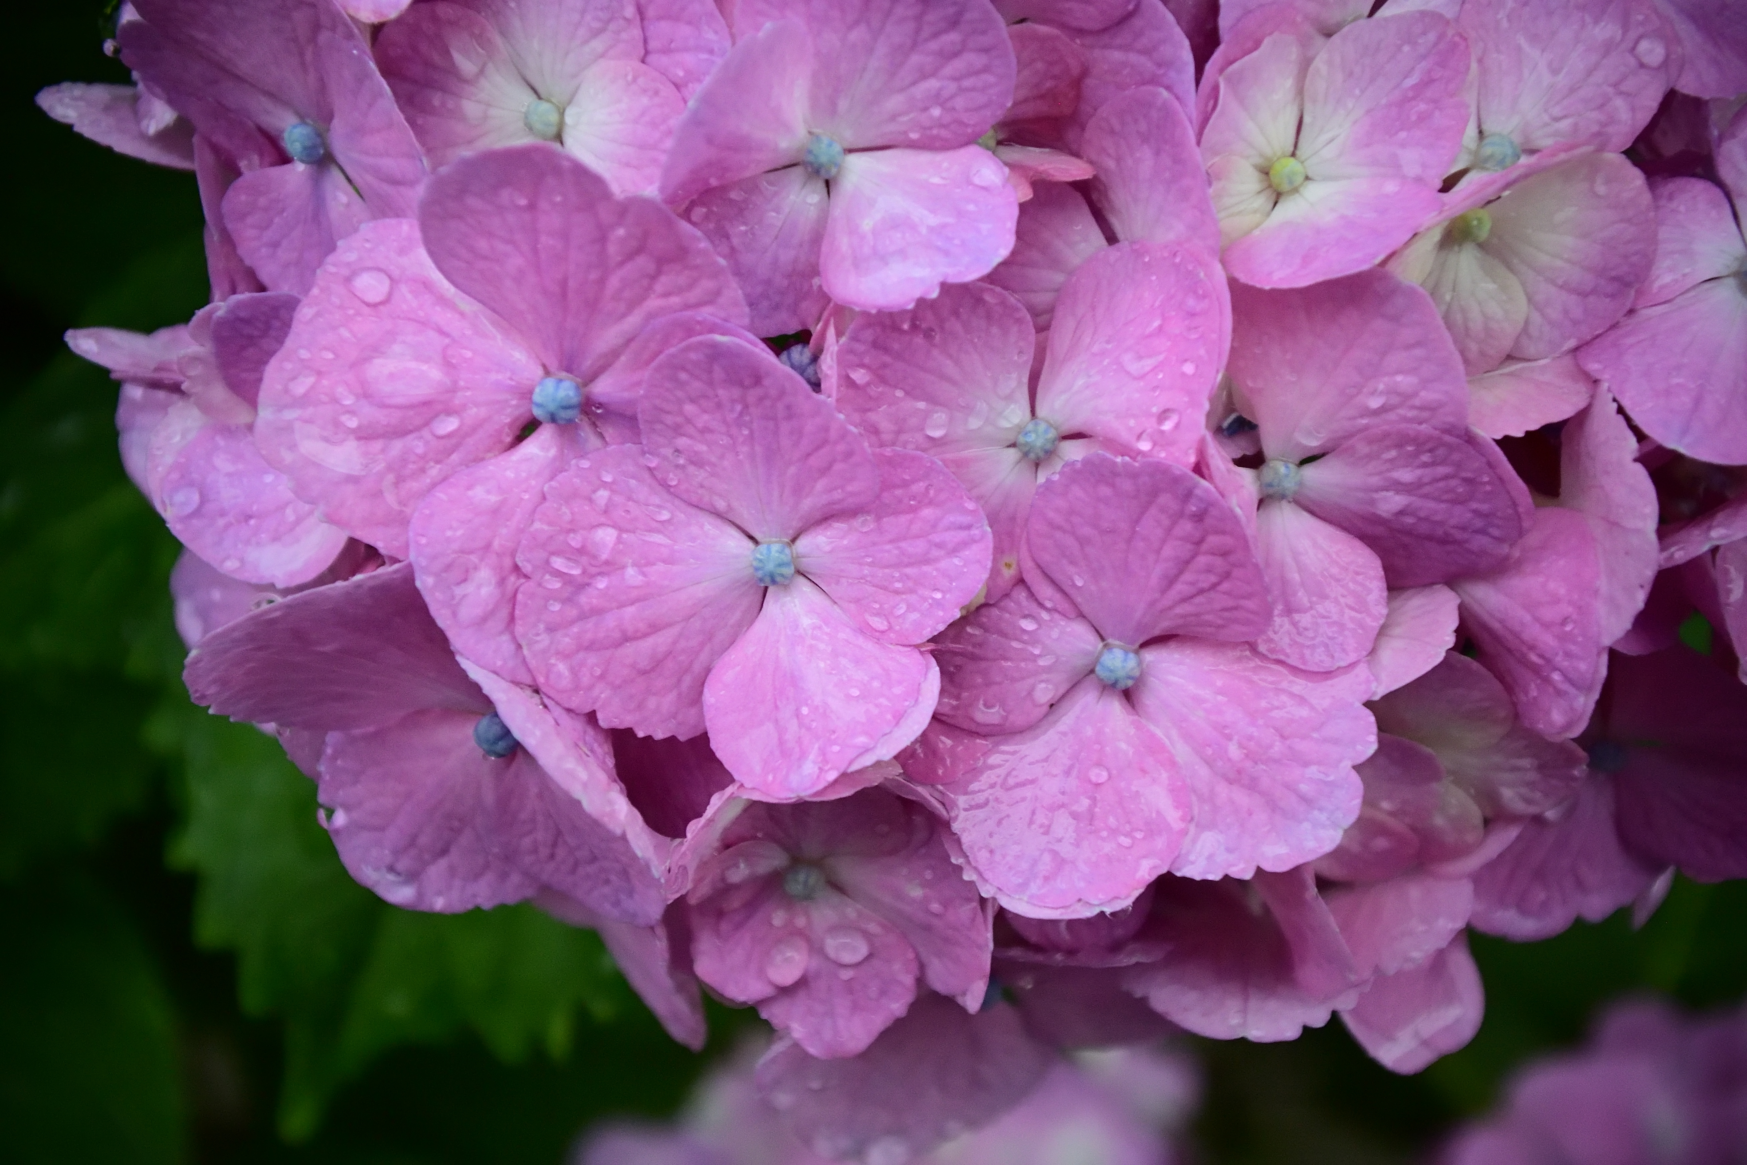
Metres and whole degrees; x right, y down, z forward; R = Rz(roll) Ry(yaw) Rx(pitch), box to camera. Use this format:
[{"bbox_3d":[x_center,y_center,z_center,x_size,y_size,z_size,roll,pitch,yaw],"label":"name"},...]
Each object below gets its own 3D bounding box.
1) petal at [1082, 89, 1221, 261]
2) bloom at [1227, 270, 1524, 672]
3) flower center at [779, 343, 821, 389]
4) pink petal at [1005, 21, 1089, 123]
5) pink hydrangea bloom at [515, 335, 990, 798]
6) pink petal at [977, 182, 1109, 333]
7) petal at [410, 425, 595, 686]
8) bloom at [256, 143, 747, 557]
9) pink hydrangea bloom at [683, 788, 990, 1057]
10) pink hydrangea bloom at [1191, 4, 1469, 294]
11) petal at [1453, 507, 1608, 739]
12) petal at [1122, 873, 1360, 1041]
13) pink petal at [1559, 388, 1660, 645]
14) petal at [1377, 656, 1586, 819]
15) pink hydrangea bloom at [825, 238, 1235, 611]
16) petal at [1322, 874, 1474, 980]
[{"bbox_3d":[0.030,-0.044,0.244,0.015,0.020,0.007,-3,-11,-6],"label":"petal"},{"bbox_3d":[0.056,-0.013,0.252,0.035,0.045,0.020,0,-3,-7],"label":"bloom"},{"bbox_3d":[-0.008,-0.024,0.252,0.005,0.005,0.005,0,-12,3],"label":"flower center"},{"bbox_3d":[0.019,-0.057,0.248,0.009,0.012,0.006,-5,-10,-9],"label":"pink petal"},{"bbox_3d":[-0.012,-0.002,0.225,0.048,0.047,0.015,2,-7,5],"label":"pink hydrangea bloom"},{"bbox_3d":[0.019,-0.037,0.258,0.017,0.018,0.008,0,-6,3],"label":"pink petal"},{"bbox_3d":[-0.038,-0.003,0.232,0.020,0.028,0.008,5,4,11],"label":"petal"},{"bbox_3d":[-0.039,-0.022,0.237,0.053,0.049,0.020,0,-7,9],"label":"bloom"},{"bbox_3d":[-0.004,0.037,0.248,0.035,0.032,0.016,0,14,0],"label":"pink hydrangea bloom"},{"bbox_3d":[0.050,-0.048,0.245,0.030,0.032,0.013,-3,-16,-5],"label":"pink hydrangea bloom"},{"bbox_3d":[0.078,0.005,0.264,0.019,0.028,0.010,0,3,-9],"label":"petal"},{"bbox_3d":[0.044,0.043,0.264,0.028,0.023,0.015,0,6,0],"label":"petal"},{"bbox_3d":[0.088,-0.008,0.268,0.013,0.031,0.012,0,3,-18],"label":"pink petal"},{"bbox_3d":[0.071,0.018,0.262,0.026,0.020,0.010,-5,7,-11],"label":"petal"},{"bbox_3d":[0.016,-0.017,0.232,0.041,0.039,0.014,-2,-12,-3],"label":"pink hydrangea bloom"},{"bbox_3d":[0.063,0.041,0.268,0.019,0.014,0.010,0,3,-6],"label":"petal"}]

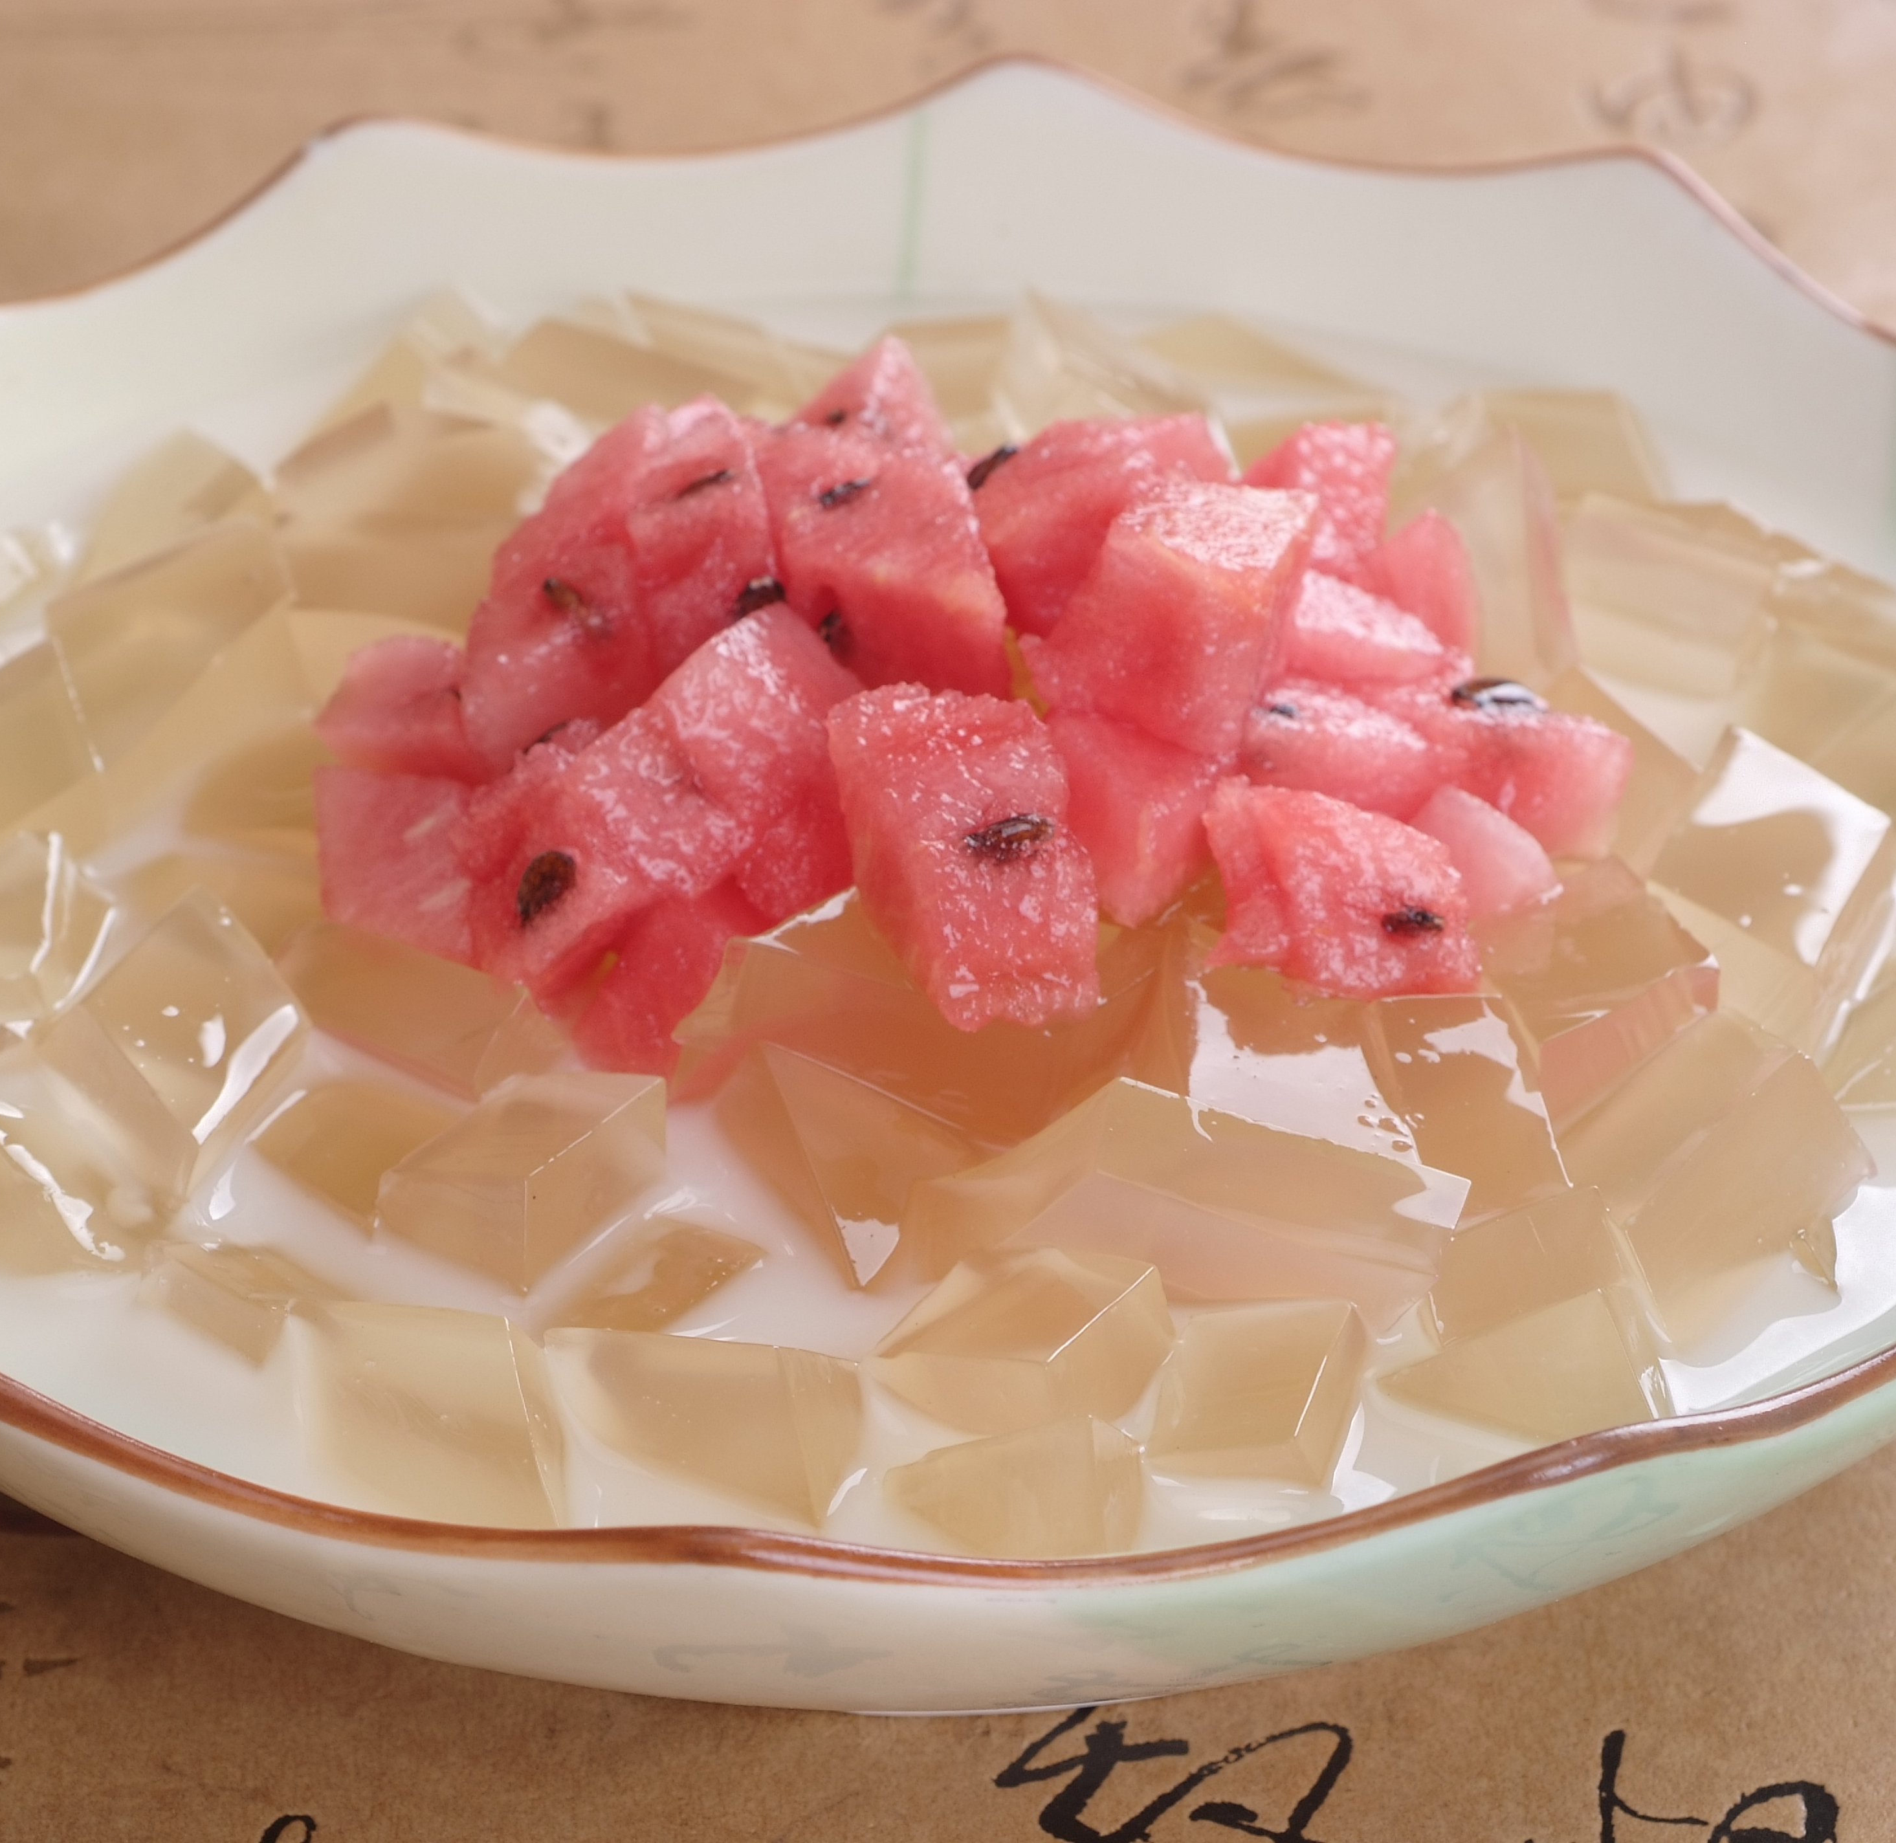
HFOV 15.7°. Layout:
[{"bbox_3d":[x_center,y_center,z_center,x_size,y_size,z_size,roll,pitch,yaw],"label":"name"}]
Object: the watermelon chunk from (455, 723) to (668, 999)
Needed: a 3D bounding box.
[{"bbox_3d":[-0.031,-0.004,0.580,0.015,0.016,0.018,-28,71,3],"label":"watermelon chunk"}]

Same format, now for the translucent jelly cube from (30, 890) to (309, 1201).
[{"bbox_3d":[-0.069,0.011,0.622,0.017,0.017,0.015,46,67,2],"label":"translucent jelly cube"}]

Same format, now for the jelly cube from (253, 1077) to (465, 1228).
[{"bbox_3d":[-0.051,0.024,0.608,0.017,0.014,0.017,20,37,29],"label":"jelly cube"}]

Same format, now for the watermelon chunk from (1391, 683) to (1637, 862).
[{"bbox_3d":[0.051,-0.011,0.623,0.021,0.013,0.014,4,32,7],"label":"watermelon chunk"}]

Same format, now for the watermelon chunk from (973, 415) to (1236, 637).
[{"bbox_3d":[0.016,-0.038,0.684,0.021,0.017,0.019,-1,37,12],"label":"watermelon chunk"}]

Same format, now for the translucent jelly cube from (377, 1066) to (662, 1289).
[{"bbox_3d":[-0.034,0.024,0.568,0.015,0.016,0.020,6,27,30],"label":"translucent jelly cube"}]

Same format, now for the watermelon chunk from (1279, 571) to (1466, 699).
[{"bbox_3d":[0.043,-0.028,0.697,0.021,0.015,0.017,9,32,15],"label":"watermelon chunk"}]

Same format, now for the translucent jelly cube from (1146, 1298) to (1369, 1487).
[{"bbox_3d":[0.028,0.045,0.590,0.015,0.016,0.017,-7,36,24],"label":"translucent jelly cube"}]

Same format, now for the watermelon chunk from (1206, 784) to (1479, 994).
[{"bbox_3d":[0.038,-0.003,0.661,0.024,0.018,0.018,12,33,19],"label":"watermelon chunk"}]

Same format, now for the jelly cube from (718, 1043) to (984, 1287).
[{"bbox_3d":[-0.009,0.026,0.615,0.021,0.014,0.020,20,52,-40],"label":"jelly cube"}]

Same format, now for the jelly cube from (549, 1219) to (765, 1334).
[{"bbox_3d":[-0.025,0.036,0.590,0.013,0.014,0.020,16,35,24],"label":"jelly cube"}]

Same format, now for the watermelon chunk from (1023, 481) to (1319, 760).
[{"bbox_3d":[0.023,-0.030,0.651,0.017,0.017,0.023,21,25,8],"label":"watermelon chunk"}]

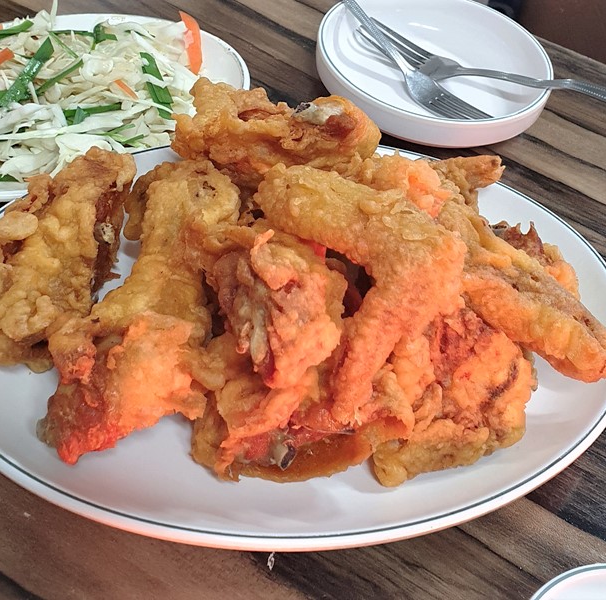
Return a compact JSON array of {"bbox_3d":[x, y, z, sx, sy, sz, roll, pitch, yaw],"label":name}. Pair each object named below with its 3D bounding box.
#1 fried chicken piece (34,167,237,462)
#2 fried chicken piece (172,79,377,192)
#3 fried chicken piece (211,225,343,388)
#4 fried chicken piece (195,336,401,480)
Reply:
[{"bbox_3d":[-0.058,0.002,0.236,0.053,0.044,0.120,19,70,9],"label":"fried chicken piece"},{"bbox_3d":[-0.012,-0.073,0.272,0.092,0.044,0.047,7,54,0],"label":"fried chicken piece"},{"bbox_3d":[-0.009,0.002,0.223,0.053,0.043,0.054,7,54,0],"label":"fried chicken piece"},{"bbox_3d":[-0.003,0.037,0.224,0.080,0.038,0.054,0,54,-5],"label":"fried chicken piece"}]

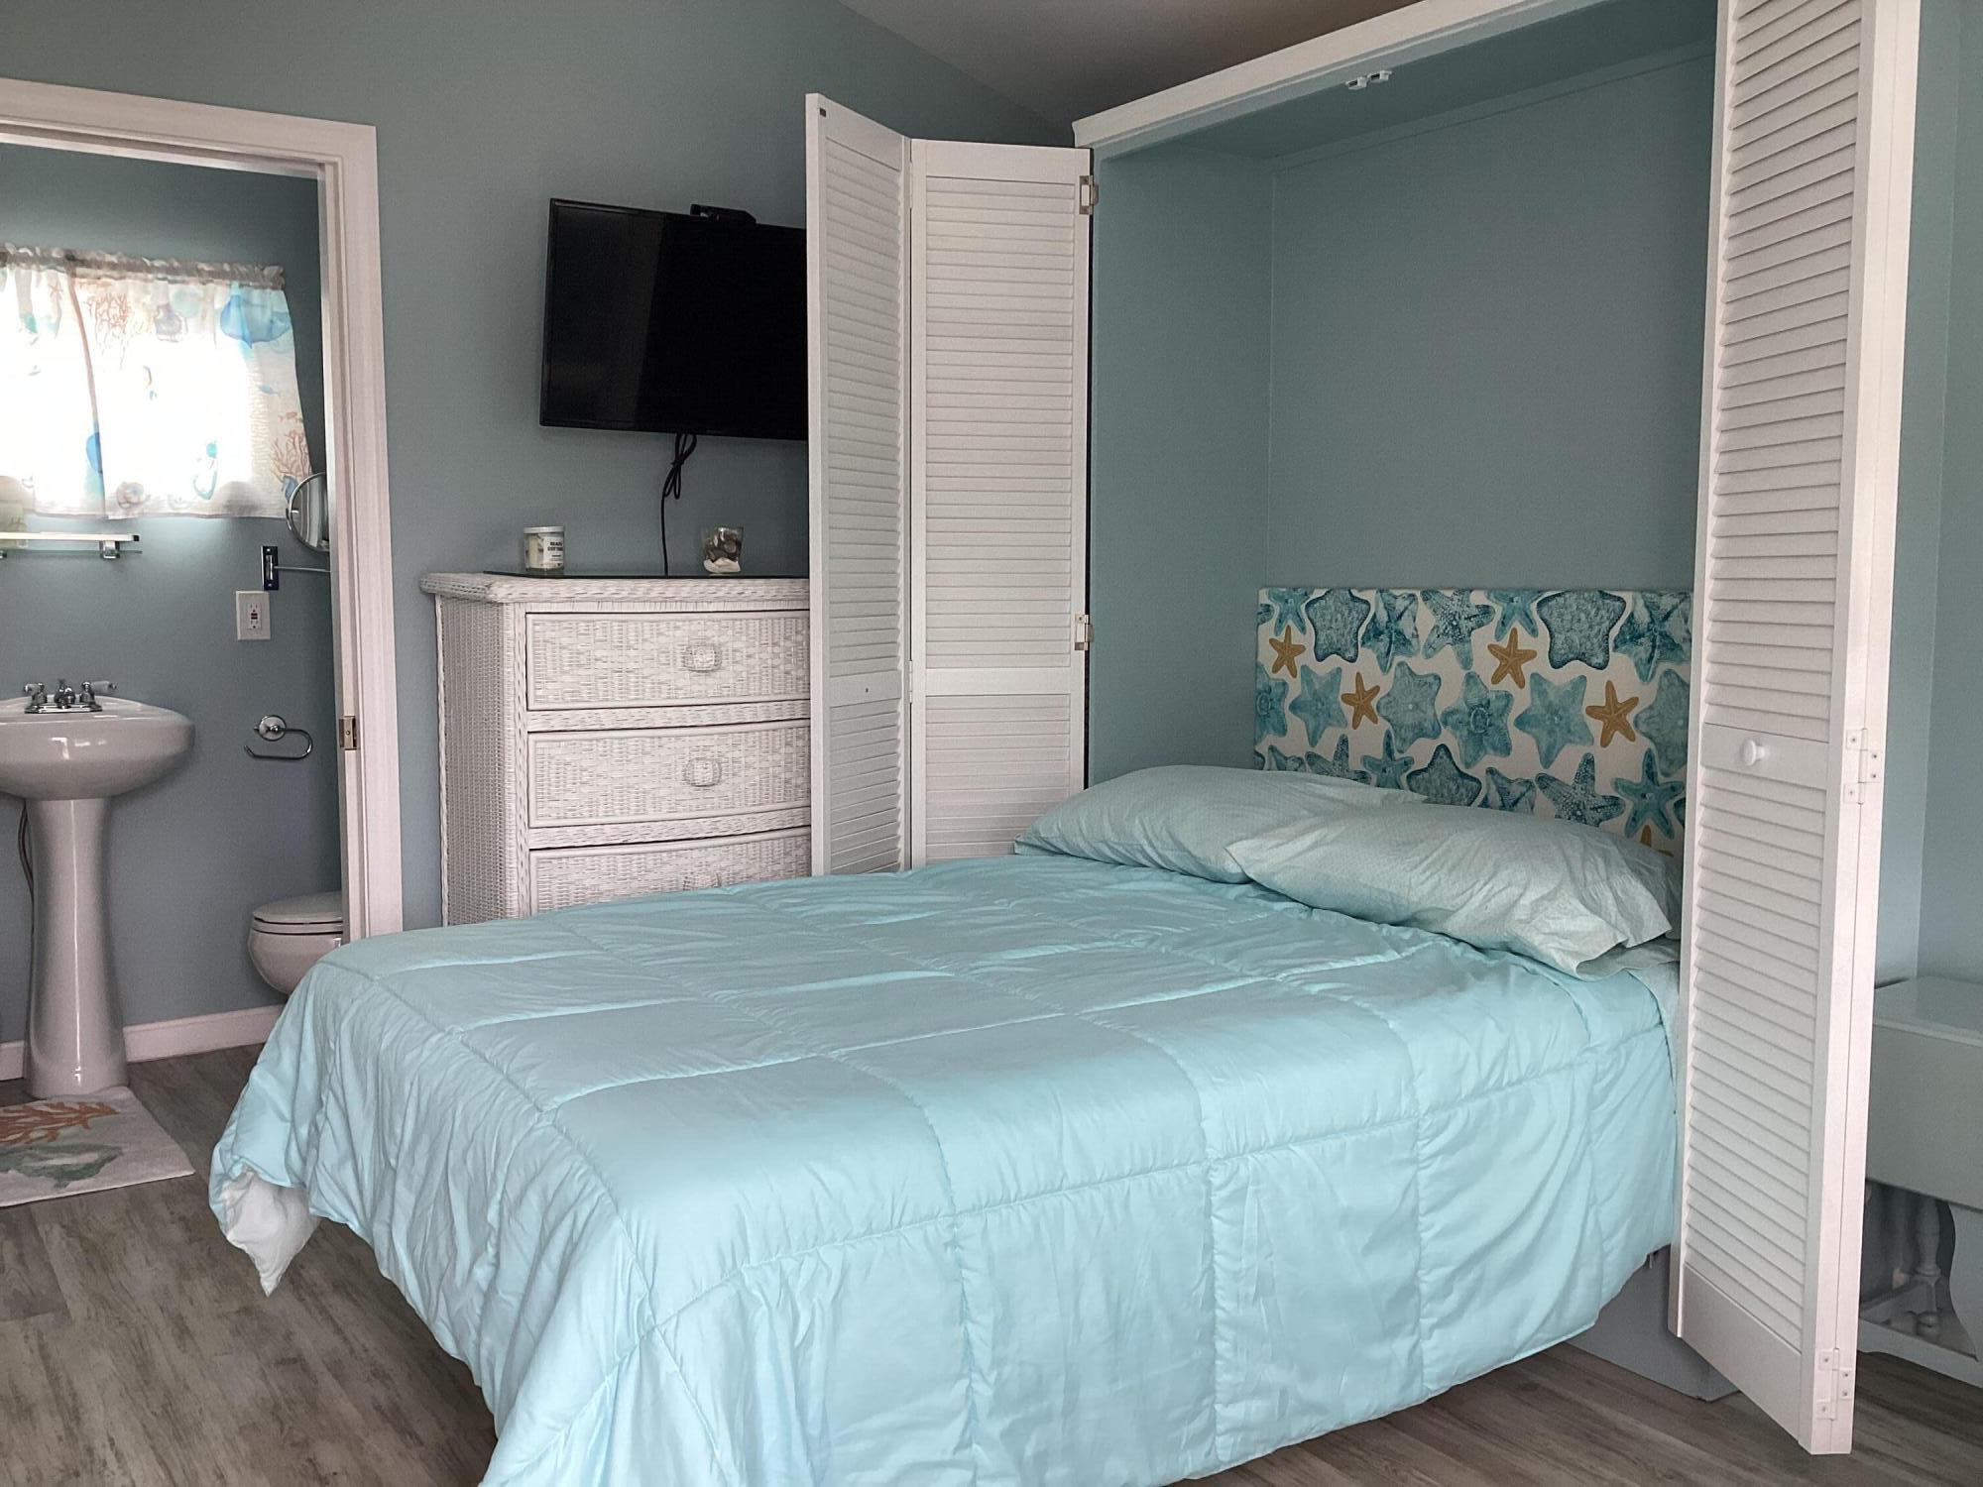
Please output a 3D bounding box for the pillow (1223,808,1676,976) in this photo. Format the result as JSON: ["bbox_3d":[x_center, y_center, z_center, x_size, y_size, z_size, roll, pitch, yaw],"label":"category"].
[{"bbox_3d":[0.865,0.202,3.083,0.520,0.200,0.780,-4,7,-39],"label":"pillow"}]

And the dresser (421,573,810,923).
[{"bbox_3d":[-0.685,0.288,3.615,0.800,1.243,0.480,-4,6,-34],"label":"dresser"}]

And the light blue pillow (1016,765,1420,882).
[{"bbox_3d":[0.487,0.145,3.640,0.520,0.200,0.740,-4,6,-34],"label":"light blue pillow"}]

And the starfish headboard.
[{"bbox_3d":[0.995,-0.014,3.493,0.050,0.575,1.400,-4,6,-34],"label":"starfish headboard"}]

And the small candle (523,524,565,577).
[{"bbox_3d":[-0.869,-0.369,3.436,0.077,0.097,0.077,-4,6,-34],"label":"small candle"}]

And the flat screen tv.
[{"bbox_3d":[-0.560,-0.847,3.628,0.730,0.430,0.070,-2,17,-31],"label":"flat screen tv"}]

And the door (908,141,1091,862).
[{"bbox_3d":[0.019,-0.283,3.875,0.372,1.990,0.028,-1,5,-10],"label":"door"}]

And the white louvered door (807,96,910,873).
[{"bbox_3d":[-0.269,-0.261,3.635,0.028,1.990,0.372,2,6,23],"label":"white louvered door"}]

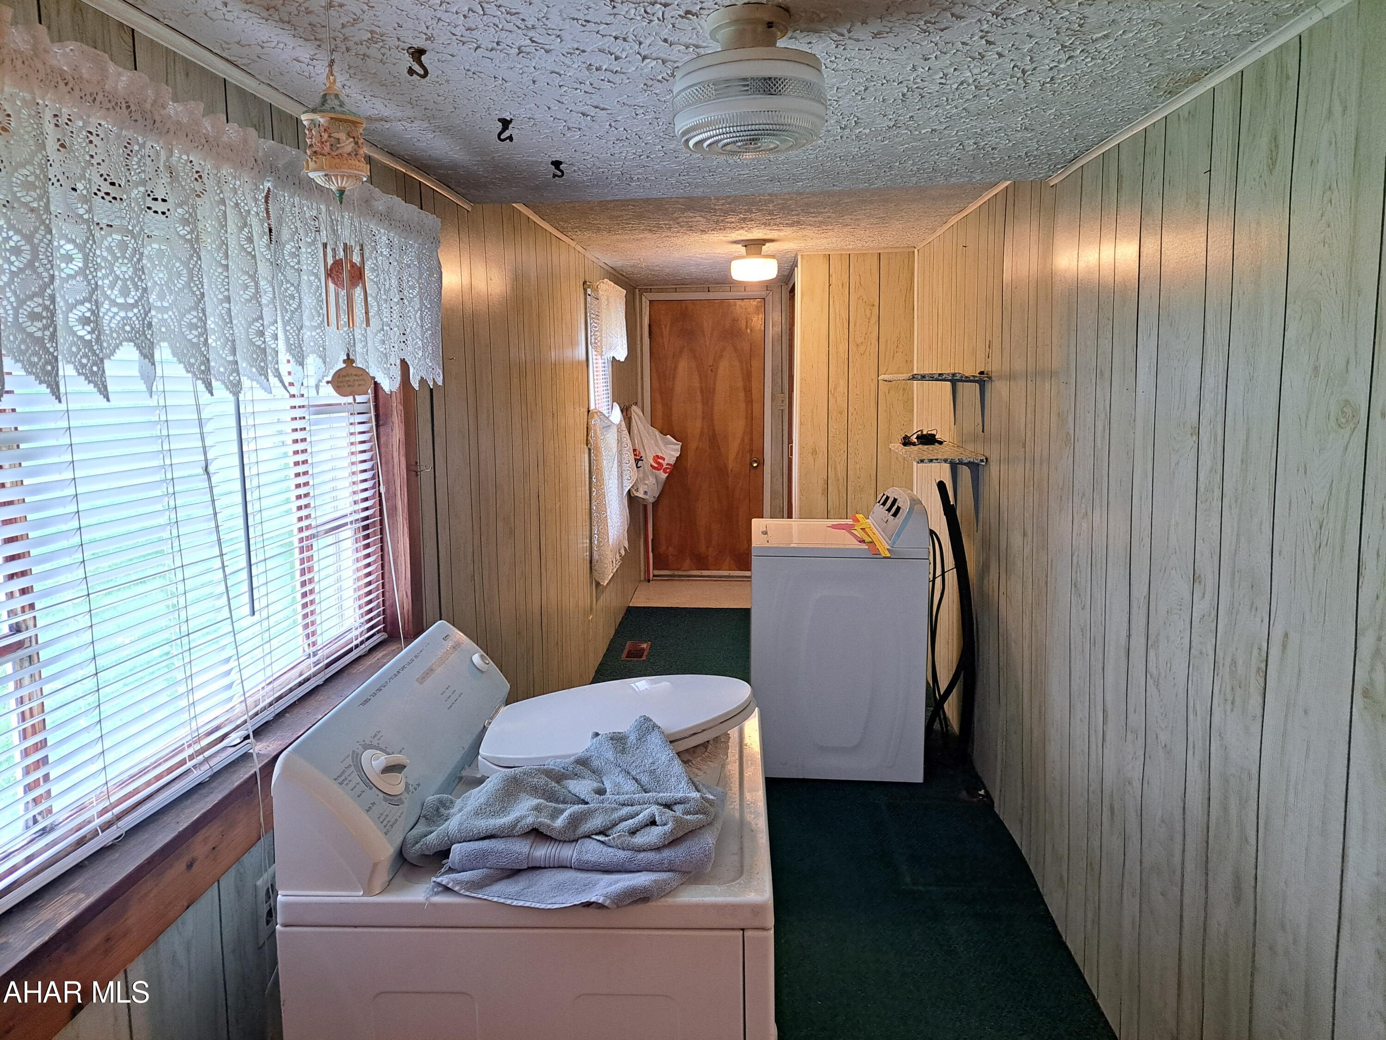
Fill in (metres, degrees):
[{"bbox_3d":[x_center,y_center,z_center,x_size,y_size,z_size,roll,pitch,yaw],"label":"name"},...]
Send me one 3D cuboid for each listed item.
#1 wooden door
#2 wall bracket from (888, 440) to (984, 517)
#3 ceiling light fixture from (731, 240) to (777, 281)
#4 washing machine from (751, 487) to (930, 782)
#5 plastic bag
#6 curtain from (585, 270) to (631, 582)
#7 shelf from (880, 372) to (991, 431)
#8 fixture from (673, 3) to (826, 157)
[{"bbox_3d":[0.110,-0.603,7.112,0.836,2.001,0.045,-1,9,4],"label":"wooden door"},{"bbox_3d":[0.970,-0.159,3.914,0.246,0.275,0.790,-1,9,4],"label":"wall bracket"},{"bbox_3d":[0.302,-1.262,4.705,0.224,0.190,0.225,-1,9,4],"label":"ceiling light fixture"},{"bbox_3d":[0.568,0.400,3.875,0.650,1.120,0.670,-1,9,4],"label":"washing machine"},{"bbox_3d":[-0.250,-0.451,6.552,0.340,0.675,0.330,-1,9,4],"label":"plastic bag"},{"bbox_3d":[-0.449,-0.525,5.602,0.130,1.640,1.060,0,9,4],"label":"curtain"},{"bbox_3d":[0.947,-0.477,3.836,0.275,0.220,0.830,-1,9,4],"label":"shelf"},{"bbox_3d":[0.085,-0.654,1.440,0.233,0.178,0.232,-1,9,4],"label":"fixture"}]

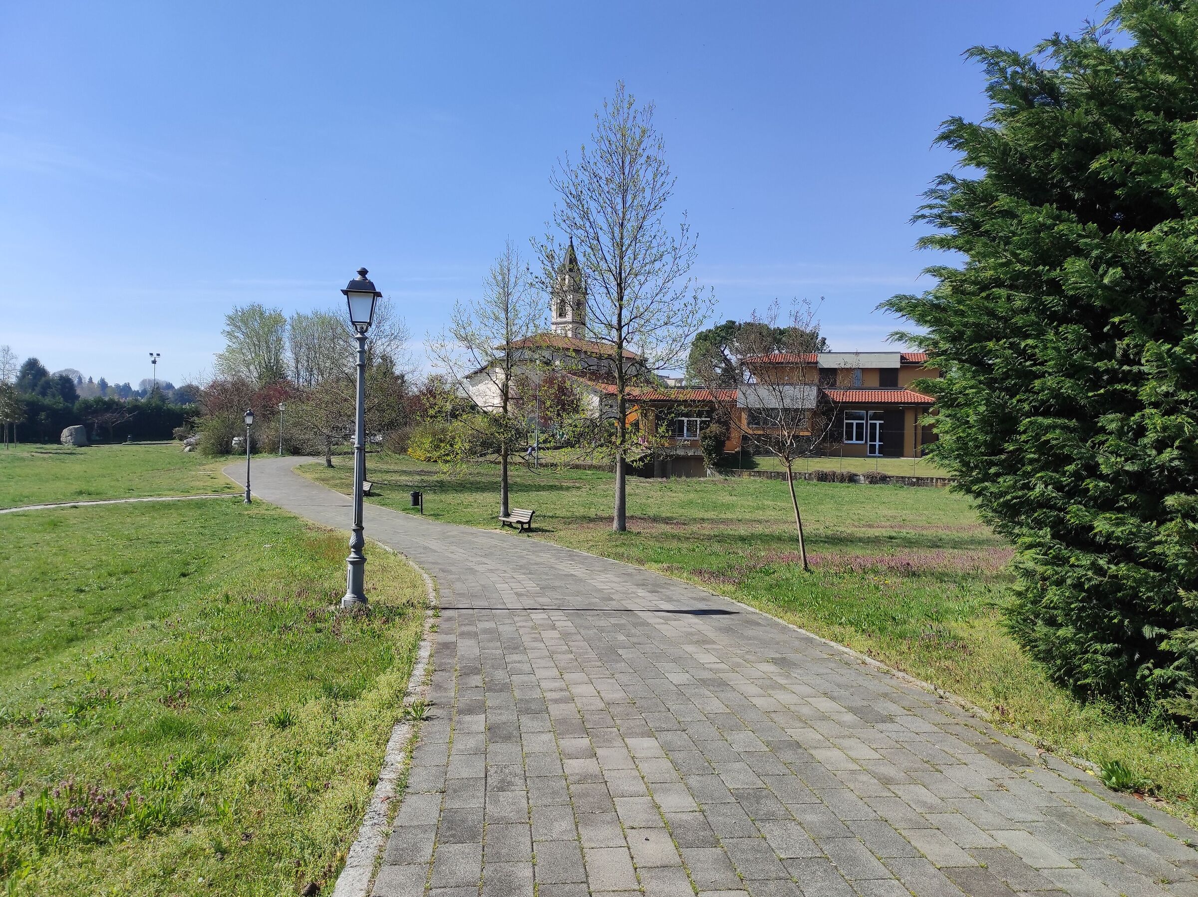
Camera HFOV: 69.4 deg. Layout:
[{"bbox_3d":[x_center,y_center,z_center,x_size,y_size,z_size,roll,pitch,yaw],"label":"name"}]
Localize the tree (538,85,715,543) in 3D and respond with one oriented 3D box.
[{"bbox_3d":[0.744,-4.099,25.000,4.900,13.000,4.800,1,-1,0],"label":"tree"}]

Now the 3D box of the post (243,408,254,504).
[{"bbox_3d":[-14.427,0.316,35.600,0.440,3.950,0.440,1,-1,-7],"label":"post"}]

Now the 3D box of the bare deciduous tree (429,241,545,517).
[{"bbox_3d":[-3.888,-2.427,30.300,4.050,9.650,4.000,1,-1,0],"label":"bare deciduous tree"}]

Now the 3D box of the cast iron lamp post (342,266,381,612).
[{"bbox_3d":[-2.766,-0.119,10.000,0.440,3.940,0.440,1,-1,-7],"label":"cast iron lamp post"}]

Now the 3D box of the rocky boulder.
[{"bbox_3d":[-42.481,-0.985,70.000,2.200,1.750,1.900,1,-1,-30],"label":"rocky boulder"}]

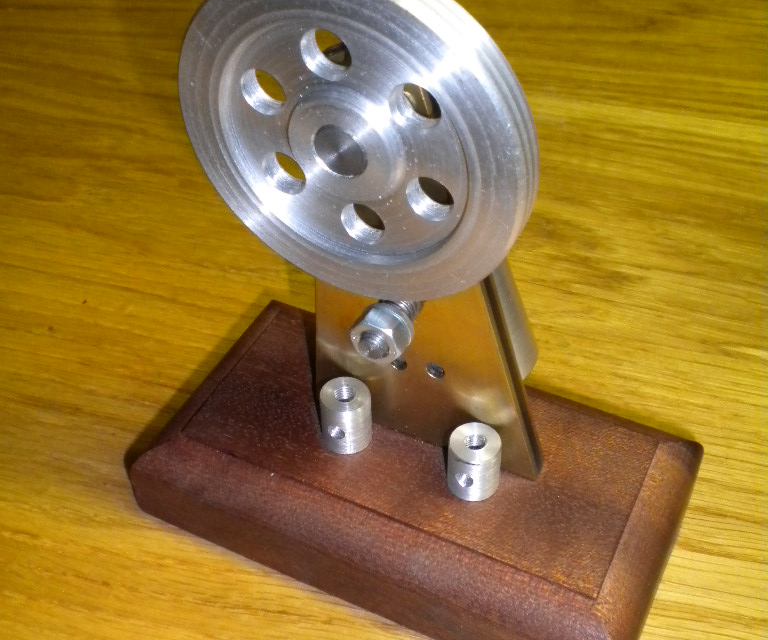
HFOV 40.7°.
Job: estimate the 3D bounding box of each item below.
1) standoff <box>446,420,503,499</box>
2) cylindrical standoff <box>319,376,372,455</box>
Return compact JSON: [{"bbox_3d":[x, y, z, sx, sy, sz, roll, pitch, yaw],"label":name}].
[{"bbox_3d":[0.018,0.028,0.207,0.010,0.012,0.010,-1,43,1],"label":"standoff"},{"bbox_3d":[-0.008,0.020,0.217,0.010,0.012,0.010,-1,43,1],"label":"cylindrical standoff"}]

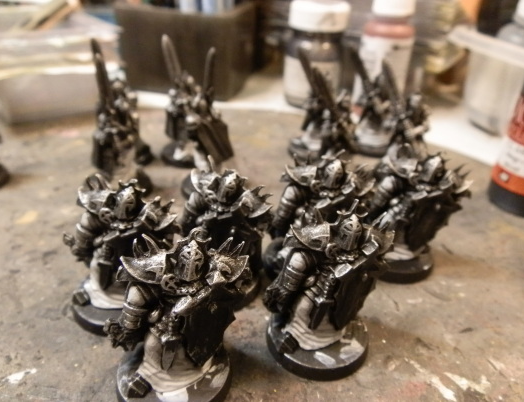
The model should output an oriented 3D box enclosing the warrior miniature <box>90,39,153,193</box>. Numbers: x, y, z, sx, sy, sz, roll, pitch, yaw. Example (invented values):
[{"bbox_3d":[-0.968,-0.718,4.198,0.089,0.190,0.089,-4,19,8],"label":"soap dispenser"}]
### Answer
[{"bbox_3d":[-0.050,-0.029,0.149,0.028,0.047,0.028,-4,35,-9],"label":"warrior miniature"}]

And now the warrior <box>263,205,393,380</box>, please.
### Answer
[{"bbox_3d":[0.015,0.017,0.094,0.028,0.038,0.026,-2,35,-6],"label":"warrior"}]

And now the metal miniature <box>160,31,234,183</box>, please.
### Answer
[{"bbox_3d":[-0.023,-0.035,0.158,0.028,0.048,0.028,-2,35,-7],"label":"metal miniature"}]

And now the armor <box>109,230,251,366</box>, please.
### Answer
[{"bbox_3d":[-0.017,0.022,0.084,0.028,0.038,0.026,-3,35,-8],"label":"armor"}]

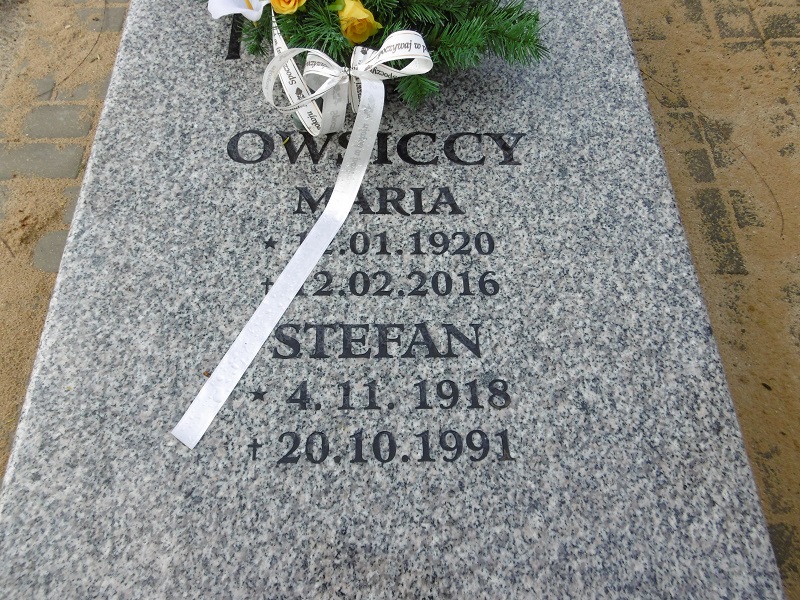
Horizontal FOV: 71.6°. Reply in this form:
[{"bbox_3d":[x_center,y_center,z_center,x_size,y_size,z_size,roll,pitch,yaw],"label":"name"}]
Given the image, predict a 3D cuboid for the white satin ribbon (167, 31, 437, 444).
[{"bbox_3d":[-0.127,-0.107,0.675,0.240,0.140,0.576,12,66,6],"label":"white satin ribbon"}]

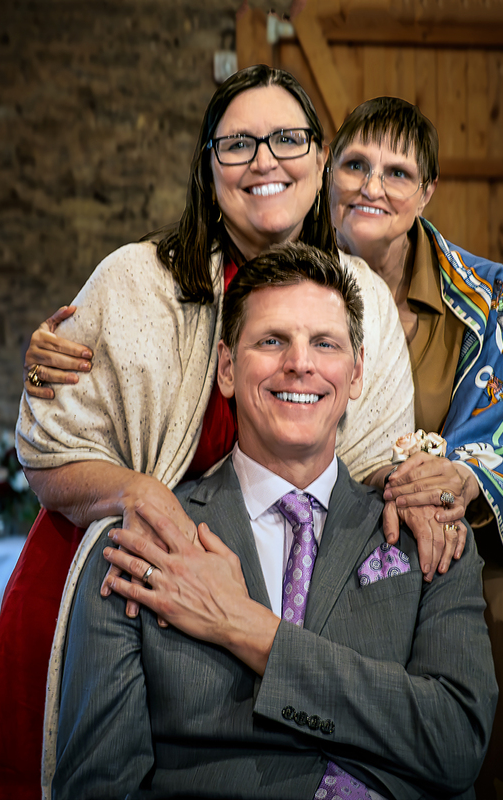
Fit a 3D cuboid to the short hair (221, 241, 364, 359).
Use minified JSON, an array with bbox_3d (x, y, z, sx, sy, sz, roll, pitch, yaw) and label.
[{"bbox_3d":[0.053,-0.113,1.180,0.180,0.175,0.210,3,-5,-3],"label":"short hair"}]

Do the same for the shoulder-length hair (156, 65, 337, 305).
[{"bbox_3d":[-0.008,-0.312,1.330,0.265,0.350,0.235,-4,1,2],"label":"shoulder-length hair"}]

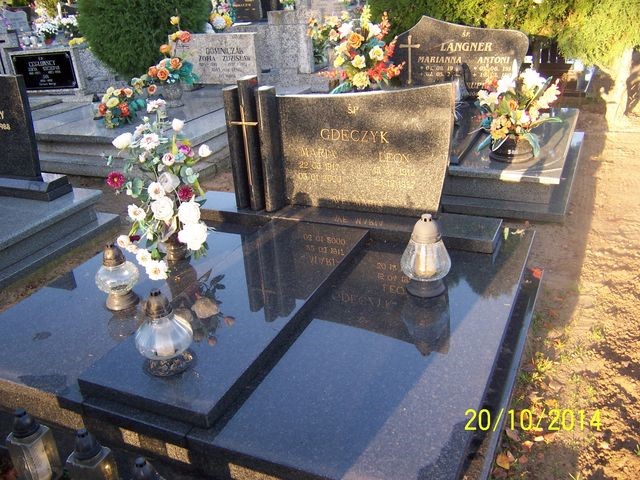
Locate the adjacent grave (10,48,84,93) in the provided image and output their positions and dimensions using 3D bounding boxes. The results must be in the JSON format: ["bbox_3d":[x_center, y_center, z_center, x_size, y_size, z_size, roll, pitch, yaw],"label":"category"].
[{"bbox_3d":[-3.027,-1.904,6.833,0.750,0.480,0.180,1,26,13],"label":"adjacent grave"}]

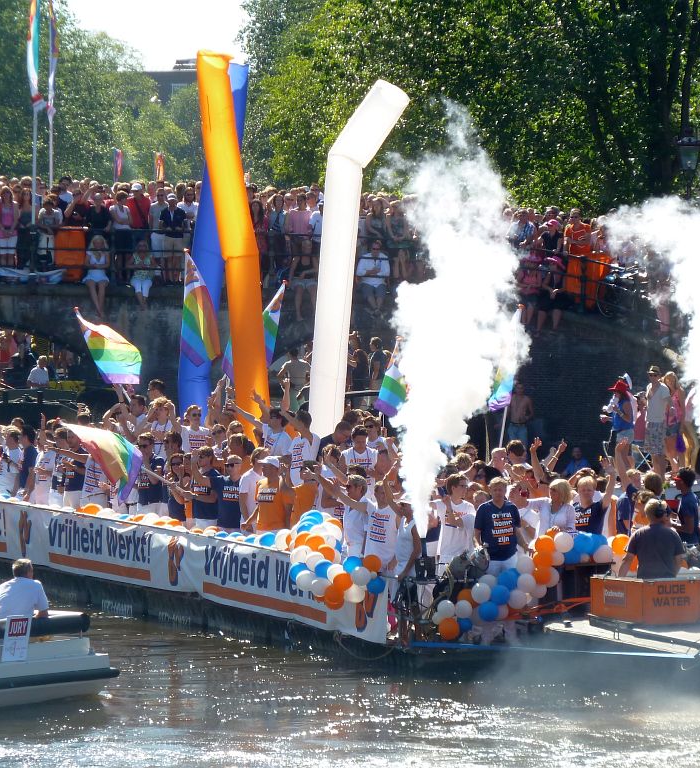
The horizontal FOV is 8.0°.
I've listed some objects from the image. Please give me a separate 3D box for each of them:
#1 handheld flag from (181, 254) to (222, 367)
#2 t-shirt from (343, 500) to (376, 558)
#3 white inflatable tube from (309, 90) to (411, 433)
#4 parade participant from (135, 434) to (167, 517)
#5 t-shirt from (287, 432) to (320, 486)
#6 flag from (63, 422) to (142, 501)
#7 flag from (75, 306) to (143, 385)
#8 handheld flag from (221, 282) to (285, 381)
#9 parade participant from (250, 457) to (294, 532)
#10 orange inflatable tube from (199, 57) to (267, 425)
[{"bbox_3d":[-1.842,-0.912,62.000,0.550,1.400,0.300,0,2,11],"label":"handheld flag"},{"bbox_3d":[0.113,1.572,54.000,0.300,0.660,0.450,-1,2,-30],"label":"t-shirt"},{"bbox_3d":[0.091,-1.192,60.500,1.270,4.950,0.550,0,2,0],"label":"white inflatable tube"},{"bbox_3d":[-2.418,1.487,60.629,0.500,1.800,0.350,1,2,35],"label":"parade participant"},{"bbox_3d":[-0.566,0.953,62.213,0.320,0.700,0.480,-2,3,-37],"label":"t-shirt"},{"bbox_3d":[-3.069,0.962,62.018,1.000,0.970,0.450,0,2,12],"label":"flag"},{"bbox_3d":[-3.212,-0.499,66.500,0.930,1.050,0.300,0,2,0],"label":"flag"},{"bbox_3d":[-1.219,-0.656,62.500,0.820,1.240,0.300,0,2,0],"label":"handheld flag"},{"bbox_3d":[-0.937,1.775,59.733,0.550,1.820,0.450,2,3,41],"label":"parade participant"},{"bbox_3d":[-1.476,-1.438,65.106,1.000,5.800,0.700,0,2,0],"label":"orange inflatable tube"}]

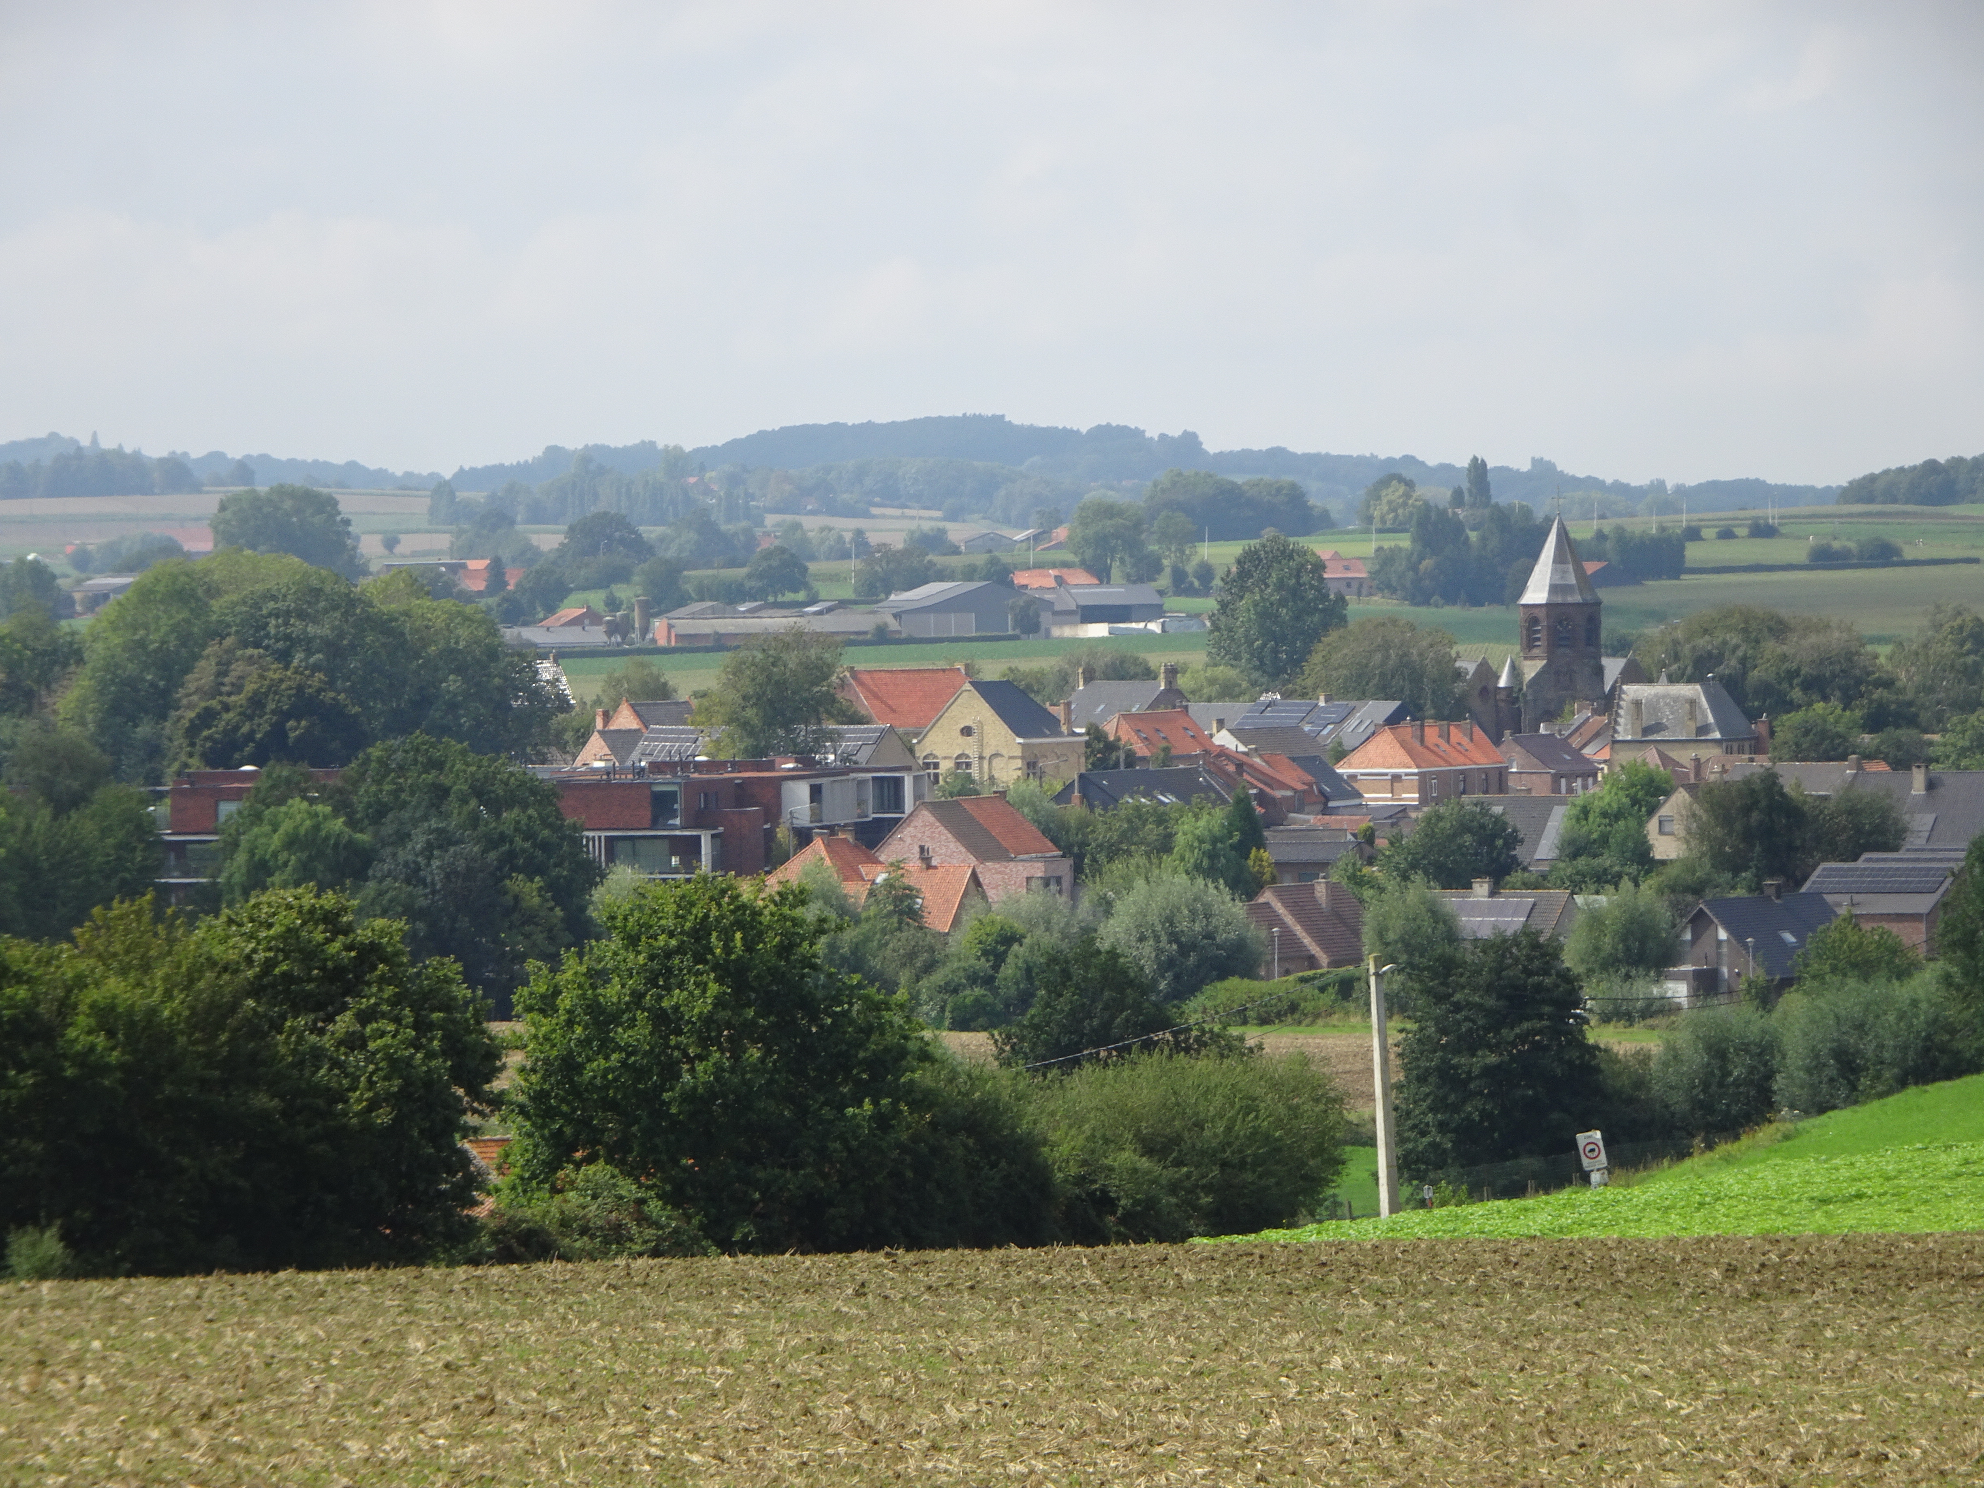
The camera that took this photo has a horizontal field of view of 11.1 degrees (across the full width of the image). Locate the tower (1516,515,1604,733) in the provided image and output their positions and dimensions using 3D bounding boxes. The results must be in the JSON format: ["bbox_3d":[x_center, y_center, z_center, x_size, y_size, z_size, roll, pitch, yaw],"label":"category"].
[{"bbox_3d":[54.160,-10.242,970.000,8.000,23.000,8.000,-1,1,-7],"label":"tower"}]

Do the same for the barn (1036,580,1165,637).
[{"bbox_3d":[16.700,-20.810,1570.000,16.500,7.990,12.500,-1,1,-19],"label":"barn"}]

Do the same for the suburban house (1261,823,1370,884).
[{"bbox_3d":[23.917,8.586,755.048,9.000,4.900,8.500,1,1,25],"label":"suburban house"}]

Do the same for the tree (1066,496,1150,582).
[{"bbox_3d":[18.110,-31.966,1600.000,13.100,13.600,12.500,-1,1,1],"label":"tree"}]

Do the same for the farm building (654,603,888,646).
[{"bbox_3d":[-33.670,-18.070,1555.000,33.000,6.380,15.000,-1,1,-19],"label":"farm building"}]

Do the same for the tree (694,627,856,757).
[{"bbox_3d":[-19.089,-1.582,910.232,14.379,18.000,14.379,-1,1,0],"label":"tree"}]

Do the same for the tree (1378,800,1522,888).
[{"bbox_3d":[30.754,8.094,685.087,9.300,8.800,8.800,0,1,0],"label":"tree"}]

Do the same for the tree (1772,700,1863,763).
[{"bbox_3d":[68.806,1.096,850.120,7.619,9.300,7.619,-1,1,0],"label":"tree"}]

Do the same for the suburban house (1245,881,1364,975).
[{"bbox_3d":[18.850,12.437,639.320,9.300,7.100,11.300,-2,2,-40],"label":"suburban house"}]

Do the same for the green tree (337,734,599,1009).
[{"bbox_3d":[-29.638,7.421,578.000,14.800,16.000,14.000,-1,1,-3],"label":"green tree"}]

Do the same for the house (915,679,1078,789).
[{"bbox_3d":[0.460,-0.224,865.100,9.600,10.200,13.000,1,1,24],"label":"house"}]

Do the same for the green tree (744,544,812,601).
[{"bbox_3d":[-33.670,-26.740,1600.000,10.700,9.480,10.700,-1,1,0],"label":"green tree"}]

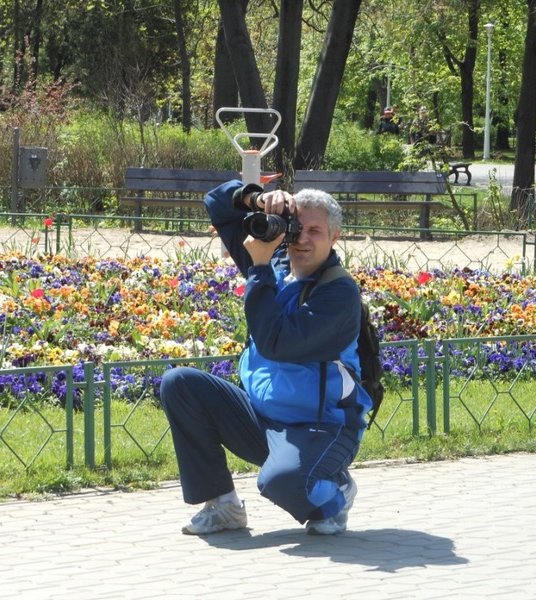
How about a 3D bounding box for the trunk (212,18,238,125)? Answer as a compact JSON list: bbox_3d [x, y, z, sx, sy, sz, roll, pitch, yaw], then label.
[{"bbox_3d":[-0.806,-4.107,57.000,0.520,3.500,0.520,1,4,0],"label":"trunk"}]

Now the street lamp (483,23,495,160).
[{"bbox_3d":[6.611,-6.251,88.000,0.360,4.150,0.360,1,4,0],"label":"street lamp"}]

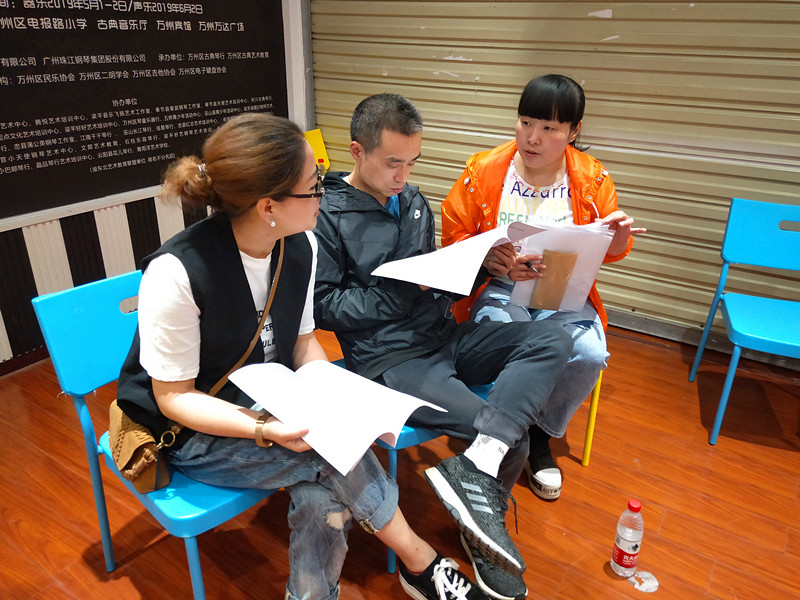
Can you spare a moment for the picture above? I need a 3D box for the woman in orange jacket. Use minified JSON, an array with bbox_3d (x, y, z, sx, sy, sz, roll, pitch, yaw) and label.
[{"bbox_3d":[0.413,-0.023,1.806,0.550,1.264,0.600,8,24,15],"label":"woman in orange jacket"}]

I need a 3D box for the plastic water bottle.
[{"bbox_3d":[0.622,0.645,1.573,0.065,0.226,0.065,1,23,0],"label":"plastic water bottle"}]

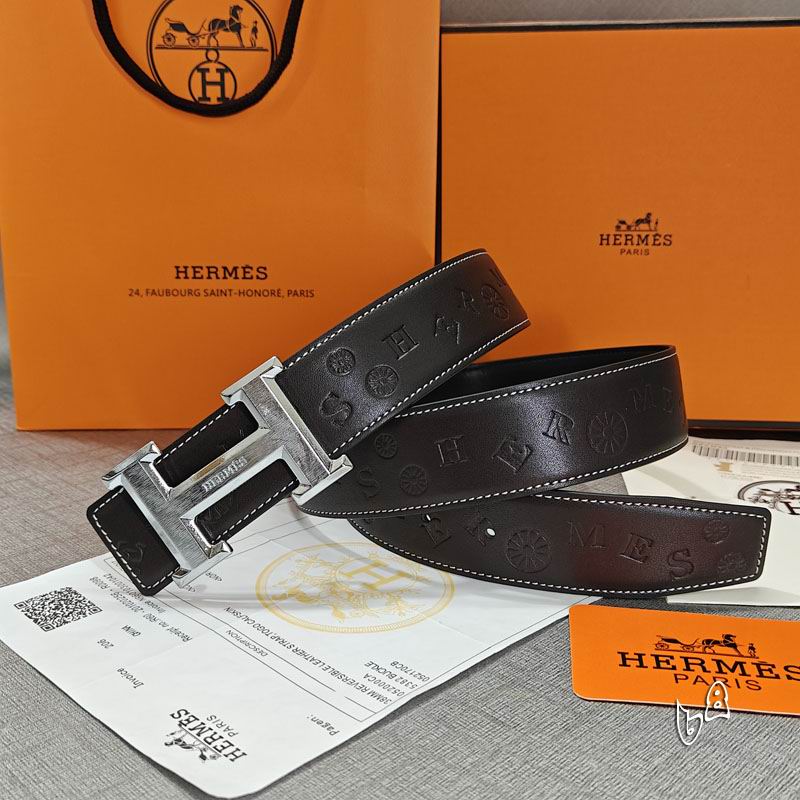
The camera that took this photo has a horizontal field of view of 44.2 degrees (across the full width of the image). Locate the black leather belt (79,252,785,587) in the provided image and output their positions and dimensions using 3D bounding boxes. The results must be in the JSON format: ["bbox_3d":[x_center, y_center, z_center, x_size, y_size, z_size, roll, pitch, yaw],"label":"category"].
[{"bbox_3d":[0.015,0.003,0.394,0.256,0.111,0.125,0,16,0],"label":"black leather belt"}]

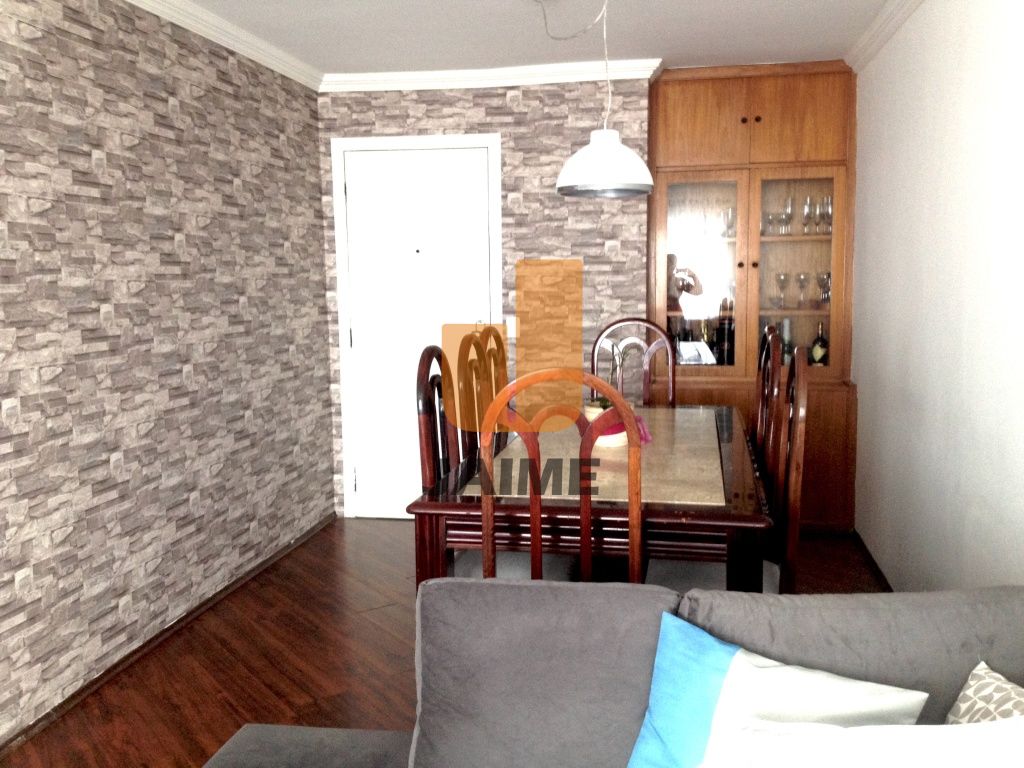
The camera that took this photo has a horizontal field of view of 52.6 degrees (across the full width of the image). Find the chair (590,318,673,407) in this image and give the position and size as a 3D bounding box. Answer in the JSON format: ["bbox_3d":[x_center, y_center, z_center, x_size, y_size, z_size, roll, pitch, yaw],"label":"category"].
[{"bbox_3d":[0.553,0.290,4.840,0.421,1.166,0.480,1,6,10],"label":"chair"}]

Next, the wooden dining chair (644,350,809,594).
[{"bbox_3d":[0.655,0.472,3.191,0.480,1.166,0.431,1,6,10],"label":"wooden dining chair"}]

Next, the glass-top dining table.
[{"bbox_3d":[0.379,0.605,3.785,0.945,0.774,2.163,1,6,10],"label":"glass-top dining table"}]

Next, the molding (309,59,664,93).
[{"bbox_3d":[-0.146,-1.628,5.479,1.872,0.093,0.078,1,6,10],"label":"molding"}]

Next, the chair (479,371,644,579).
[{"bbox_3d":[0.159,0.518,2.803,0.421,1.166,0.480,1,6,10],"label":"chair"}]

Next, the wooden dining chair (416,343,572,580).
[{"bbox_3d":[-0.040,0.464,3.312,0.480,1.166,0.431,1,6,10],"label":"wooden dining chair"}]

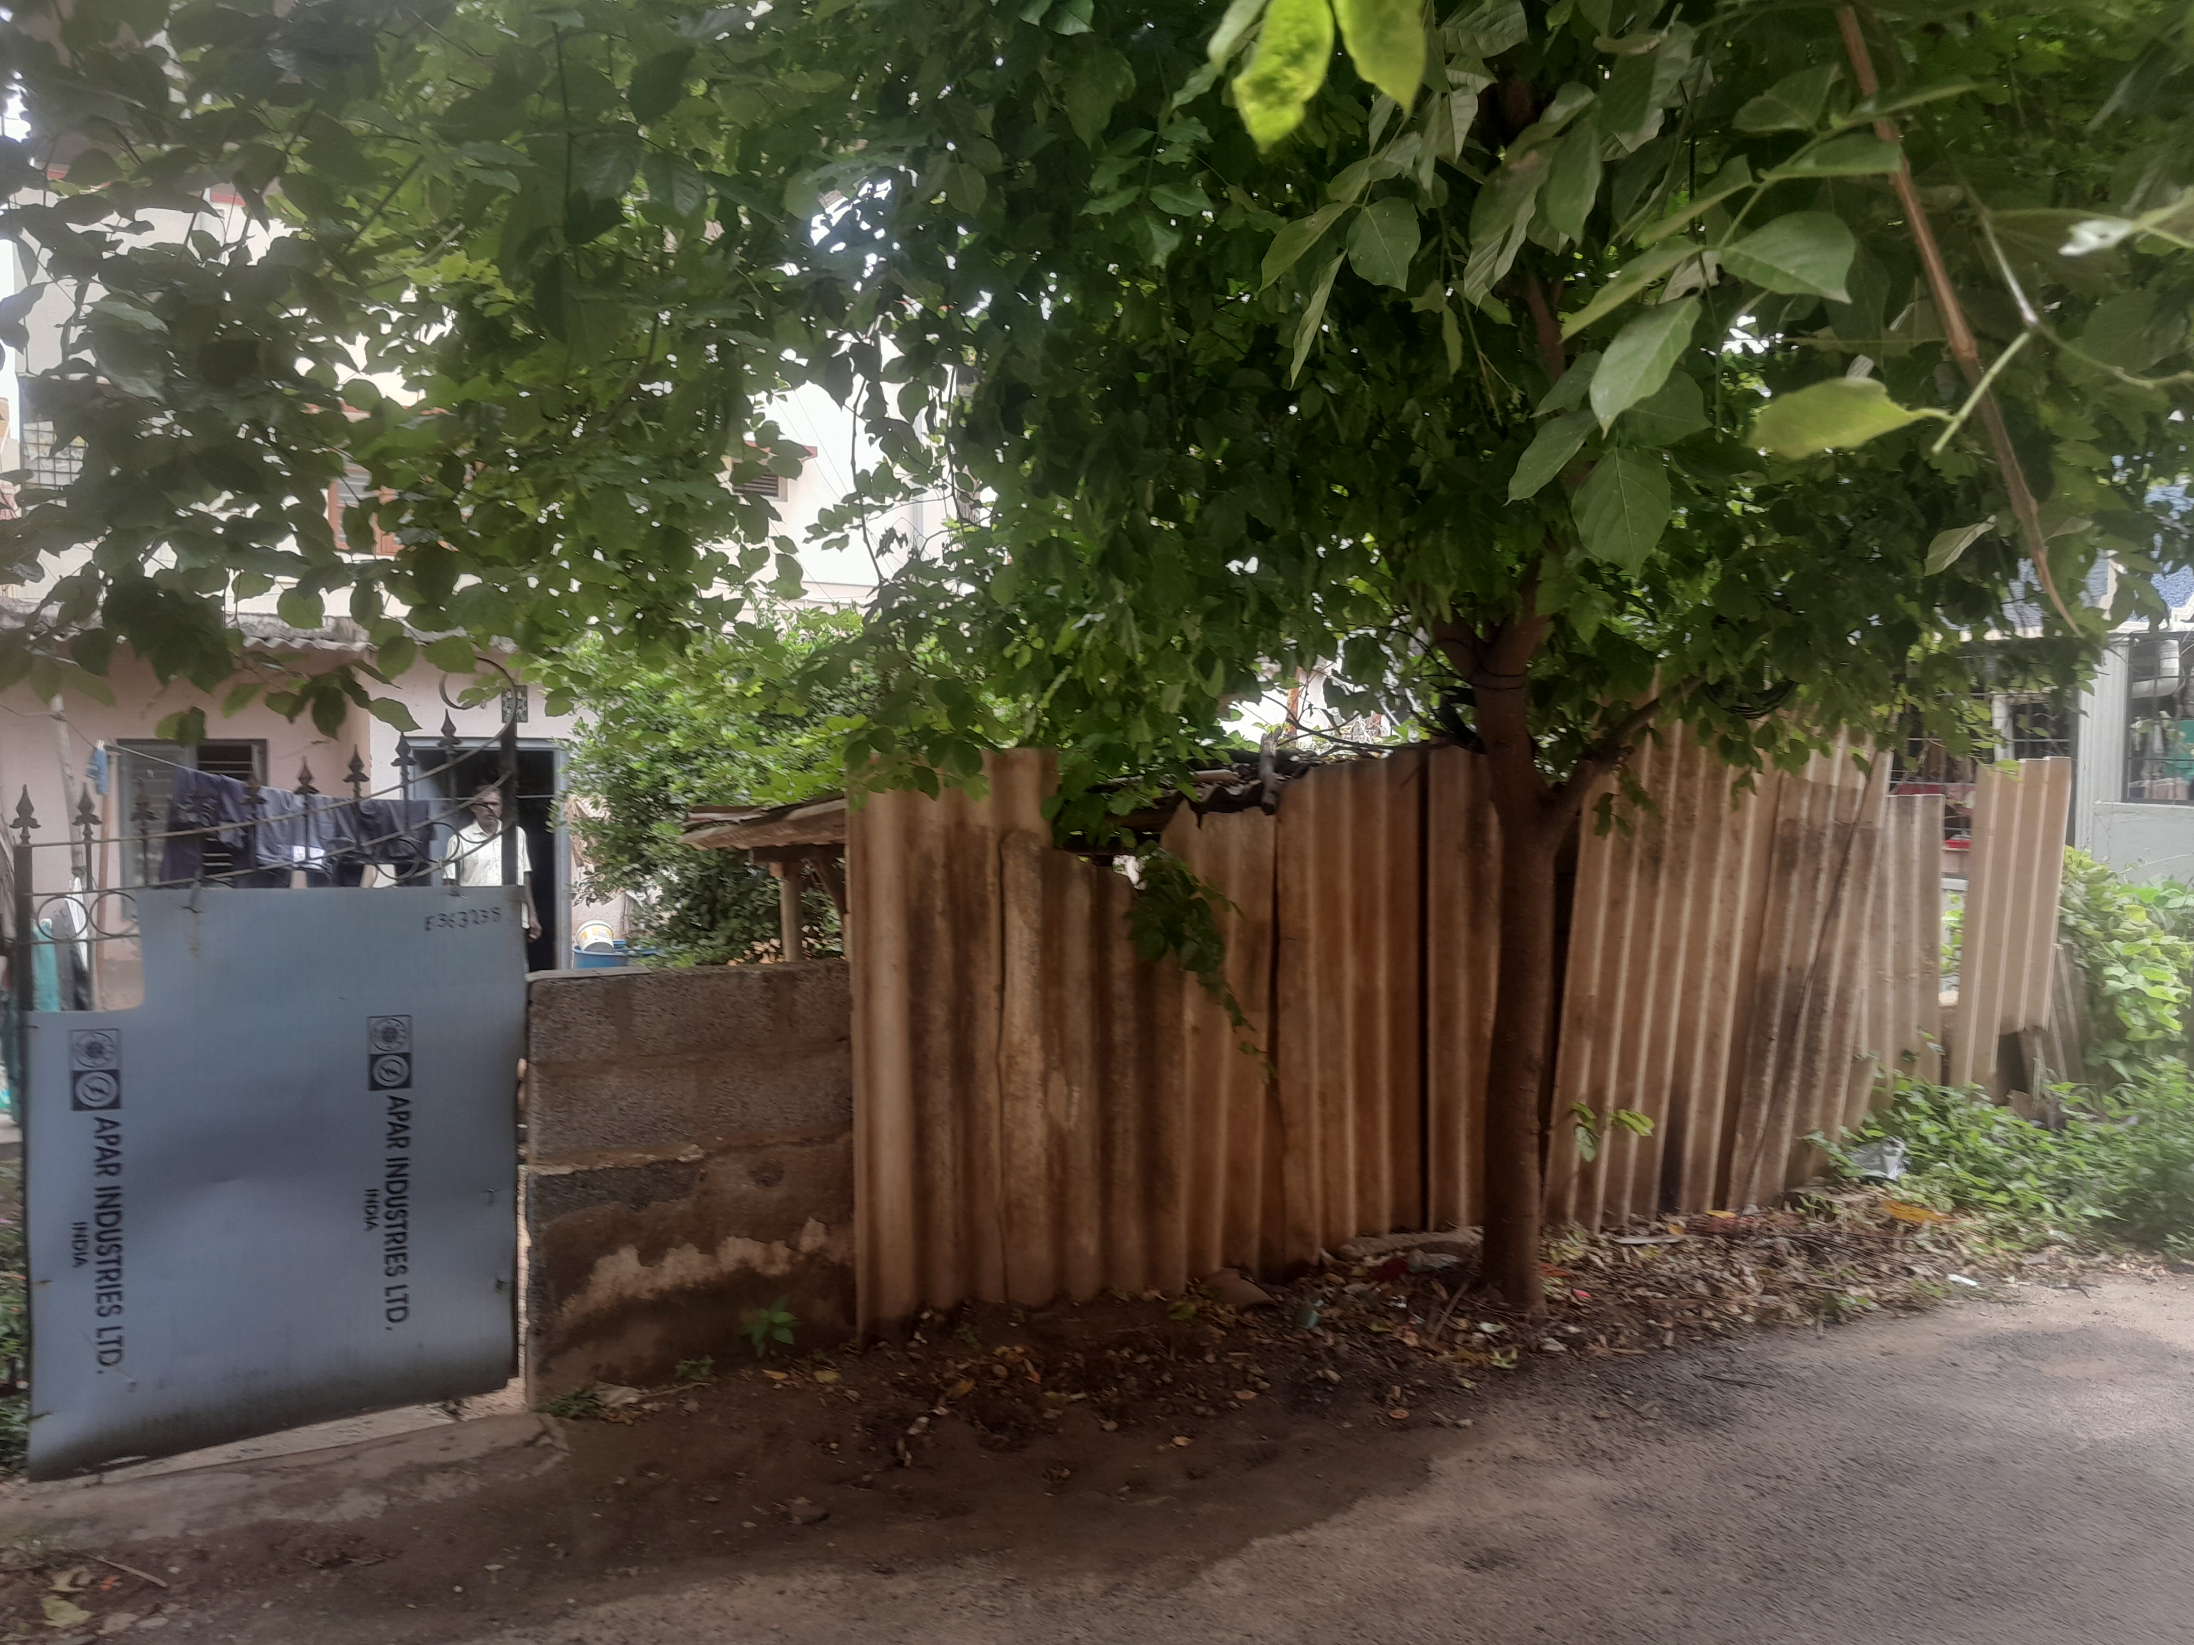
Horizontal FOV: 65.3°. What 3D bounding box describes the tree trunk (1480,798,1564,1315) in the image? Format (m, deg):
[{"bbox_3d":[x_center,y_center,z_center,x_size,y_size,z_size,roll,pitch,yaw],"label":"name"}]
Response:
[{"bbox_3d":[1.190,0.631,4.808,0.200,1.410,0.180,1,3,14],"label":"tree trunk"}]

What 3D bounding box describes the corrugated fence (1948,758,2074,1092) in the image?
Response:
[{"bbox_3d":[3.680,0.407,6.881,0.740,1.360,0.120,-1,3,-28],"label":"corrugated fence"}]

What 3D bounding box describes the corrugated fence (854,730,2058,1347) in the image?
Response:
[{"bbox_3d":[1.430,0.508,5.657,4.800,1.540,0.220,-1,3,-28],"label":"corrugated fence"}]

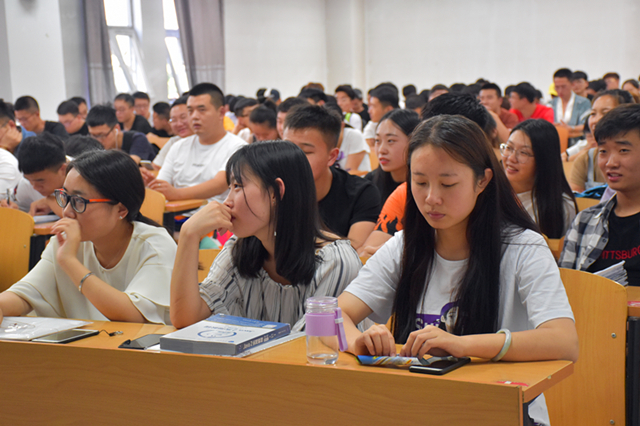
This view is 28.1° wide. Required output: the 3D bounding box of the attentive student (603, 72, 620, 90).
[{"bbox_3d":[2.873,-0.728,12.698,0.500,1.315,0.720,2,7,25],"label":"attentive student"}]

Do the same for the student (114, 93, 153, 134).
[{"bbox_3d":[-1.559,-0.329,10.194,0.500,1.230,0.720,2,7,27],"label":"student"}]

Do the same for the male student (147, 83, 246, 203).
[{"bbox_3d":[-0.561,0.062,5.930,0.540,1.319,0.750,2,7,25],"label":"male student"}]

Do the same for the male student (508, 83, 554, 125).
[{"bbox_3d":[1.565,-0.376,9.902,0.500,1.260,0.720,3,7,35],"label":"male student"}]

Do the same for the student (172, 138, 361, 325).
[{"bbox_3d":[-0.128,0.429,3.027,0.500,1.189,0.720,1,6,18],"label":"student"}]

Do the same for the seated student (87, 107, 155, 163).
[{"bbox_3d":[-1.171,0.022,6.970,0.520,1.202,0.760,2,7,28],"label":"seated student"}]

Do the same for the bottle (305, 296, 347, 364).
[{"bbox_3d":[0.013,0.245,2.653,0.085,0.132,0.067,-1,6,0],"label":"bottle"}]

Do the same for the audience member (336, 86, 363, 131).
[{"bbox_3d":[0.207,-0.424,10.595,0.500,1.263,0.720,2,7,25],"label":"audience member"}]

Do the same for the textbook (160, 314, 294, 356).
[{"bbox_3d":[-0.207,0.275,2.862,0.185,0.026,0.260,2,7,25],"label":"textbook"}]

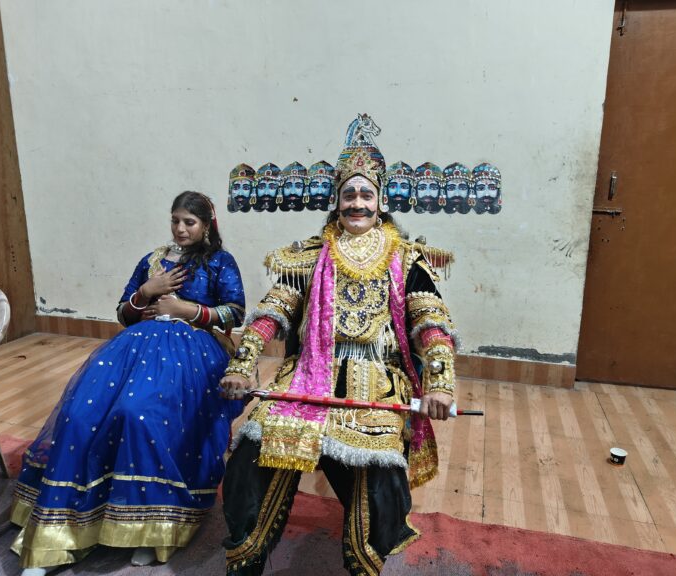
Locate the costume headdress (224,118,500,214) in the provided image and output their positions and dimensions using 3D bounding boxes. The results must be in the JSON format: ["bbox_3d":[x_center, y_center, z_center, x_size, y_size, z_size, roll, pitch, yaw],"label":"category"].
[{"bbox_3d":[0.078,-0.450,1.940,0.985,0.348,0.200,2,12,8],"label":"costume headdress"}]

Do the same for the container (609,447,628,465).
[{"bbox_3d":[1.242,0.748,2.356,0.071,0.047,0.071,0,12,0],"label":"container"}]

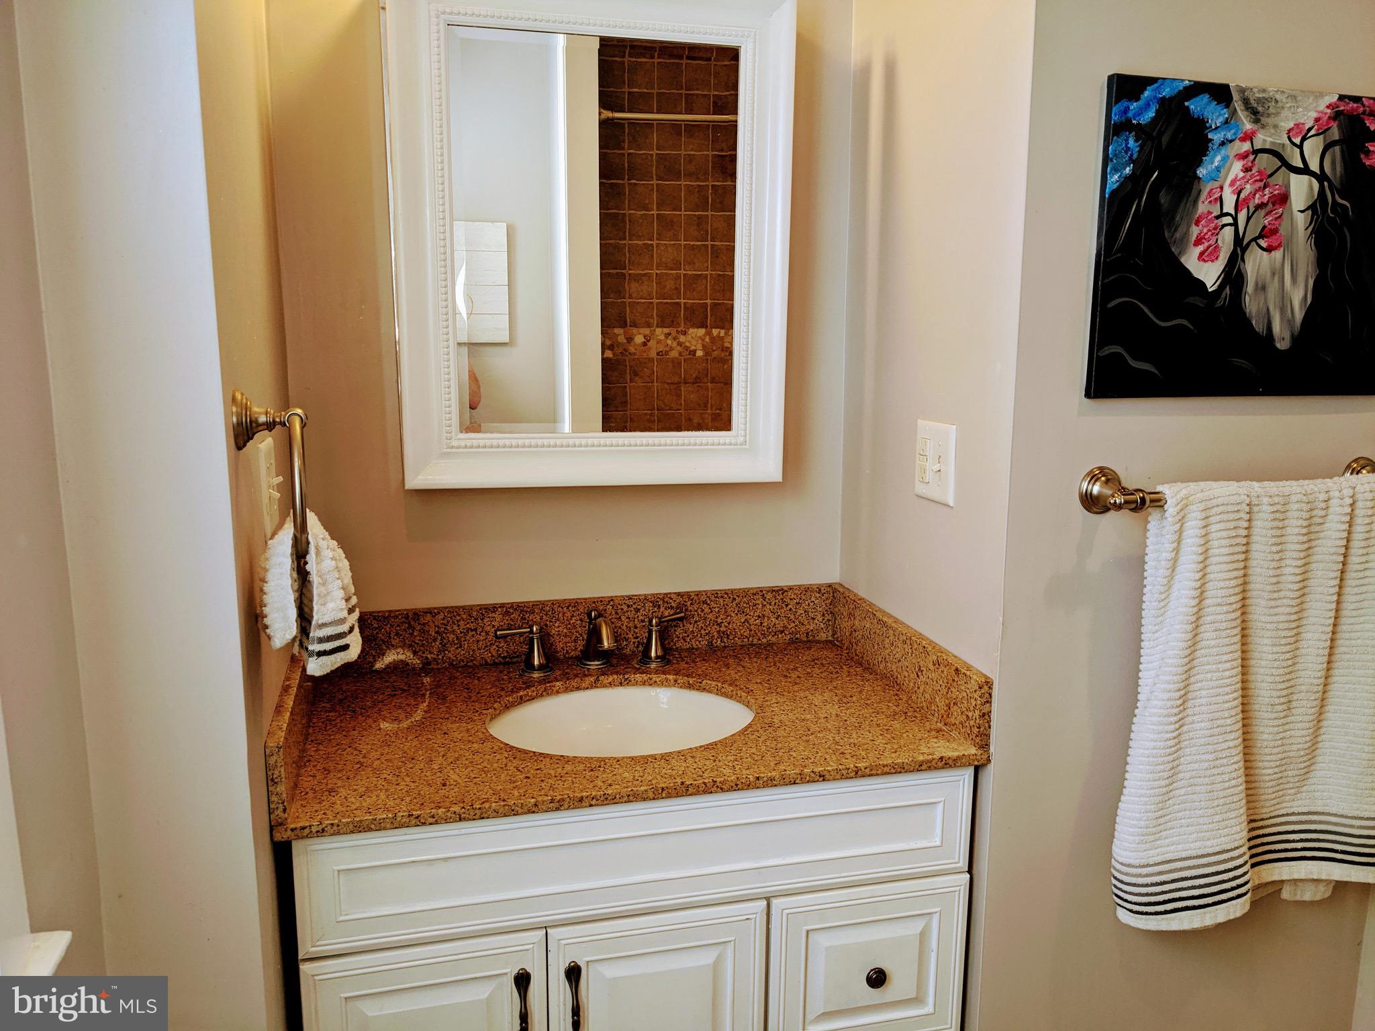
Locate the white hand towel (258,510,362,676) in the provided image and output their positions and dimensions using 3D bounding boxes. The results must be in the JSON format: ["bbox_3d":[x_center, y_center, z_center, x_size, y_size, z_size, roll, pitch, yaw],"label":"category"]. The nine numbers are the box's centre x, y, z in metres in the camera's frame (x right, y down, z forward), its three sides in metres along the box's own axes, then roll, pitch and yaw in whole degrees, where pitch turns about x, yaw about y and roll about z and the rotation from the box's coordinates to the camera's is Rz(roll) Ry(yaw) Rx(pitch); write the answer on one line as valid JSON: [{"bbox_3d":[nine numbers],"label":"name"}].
[{"bbox_3d":[-0.413,0.078,1.180,0.100,0.175,0.135,-3,11,-13],"label":"white hand towel"}]

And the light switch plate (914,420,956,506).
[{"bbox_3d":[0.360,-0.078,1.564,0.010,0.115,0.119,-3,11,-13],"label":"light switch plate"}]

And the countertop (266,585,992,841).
[{"bbox_3d":[-0.100,0.250,1.601,0.915,0.118,0.556,-3,11,-13],"label":"countertop"}]

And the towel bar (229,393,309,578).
[{"bbox_3d":[-0.438,-0.042,1.146,0.071,0.188,0.160,-3,11,-13],"label":"towel bar"}]

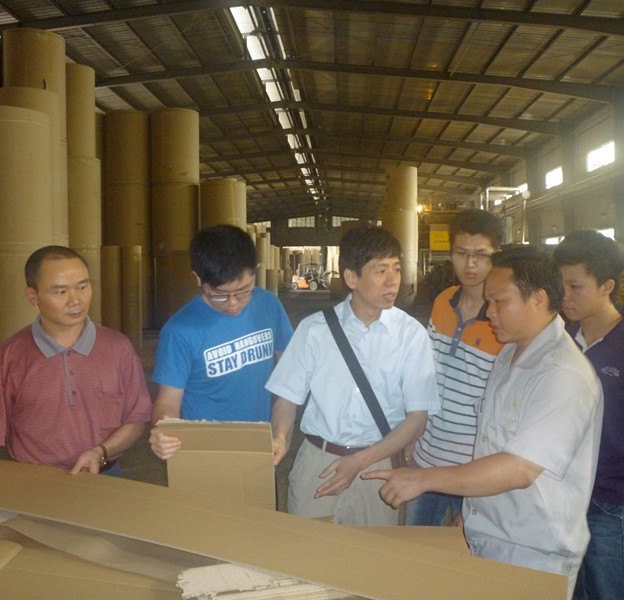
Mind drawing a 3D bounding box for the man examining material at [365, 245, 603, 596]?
[{"bbox_3d":[0.420,0.676,1.676,0.640,1.640,0.500,-1,3,-14],"label":"man examining material"}]

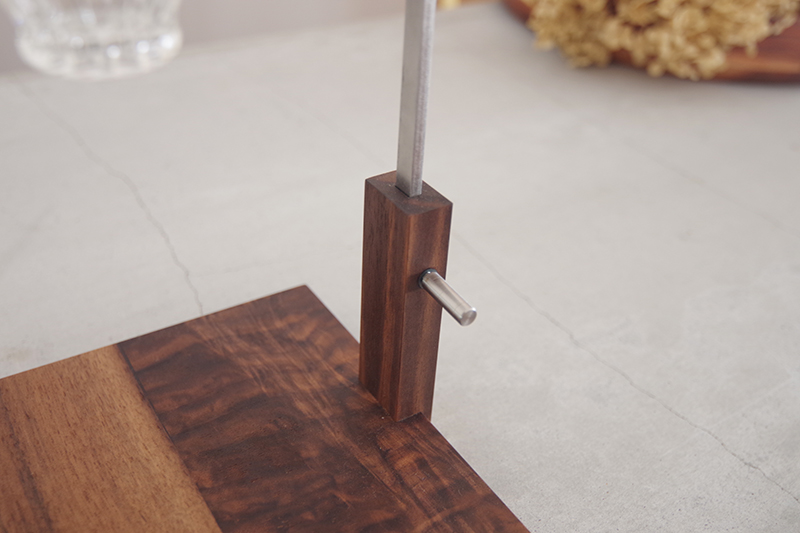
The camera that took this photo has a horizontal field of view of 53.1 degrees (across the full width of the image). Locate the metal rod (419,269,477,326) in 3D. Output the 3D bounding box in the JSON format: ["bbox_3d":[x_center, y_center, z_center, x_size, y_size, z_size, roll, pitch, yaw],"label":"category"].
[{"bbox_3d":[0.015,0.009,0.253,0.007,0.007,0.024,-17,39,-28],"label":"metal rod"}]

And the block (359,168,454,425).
[{"bbox_3d":[0.000,0.017,0.281,0.016,0.098,0.026,-17,39,-28],"label":"block"}]

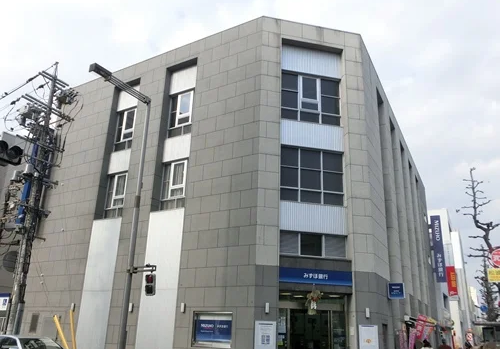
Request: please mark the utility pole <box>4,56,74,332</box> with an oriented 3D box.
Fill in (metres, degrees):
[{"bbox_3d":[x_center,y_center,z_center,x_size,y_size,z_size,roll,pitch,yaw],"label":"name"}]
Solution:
[{"bbox_3d":[-9.792,0.969,19.607,1.300,13.900,2.400,-10,-22,30],"label":"utility pole"}]

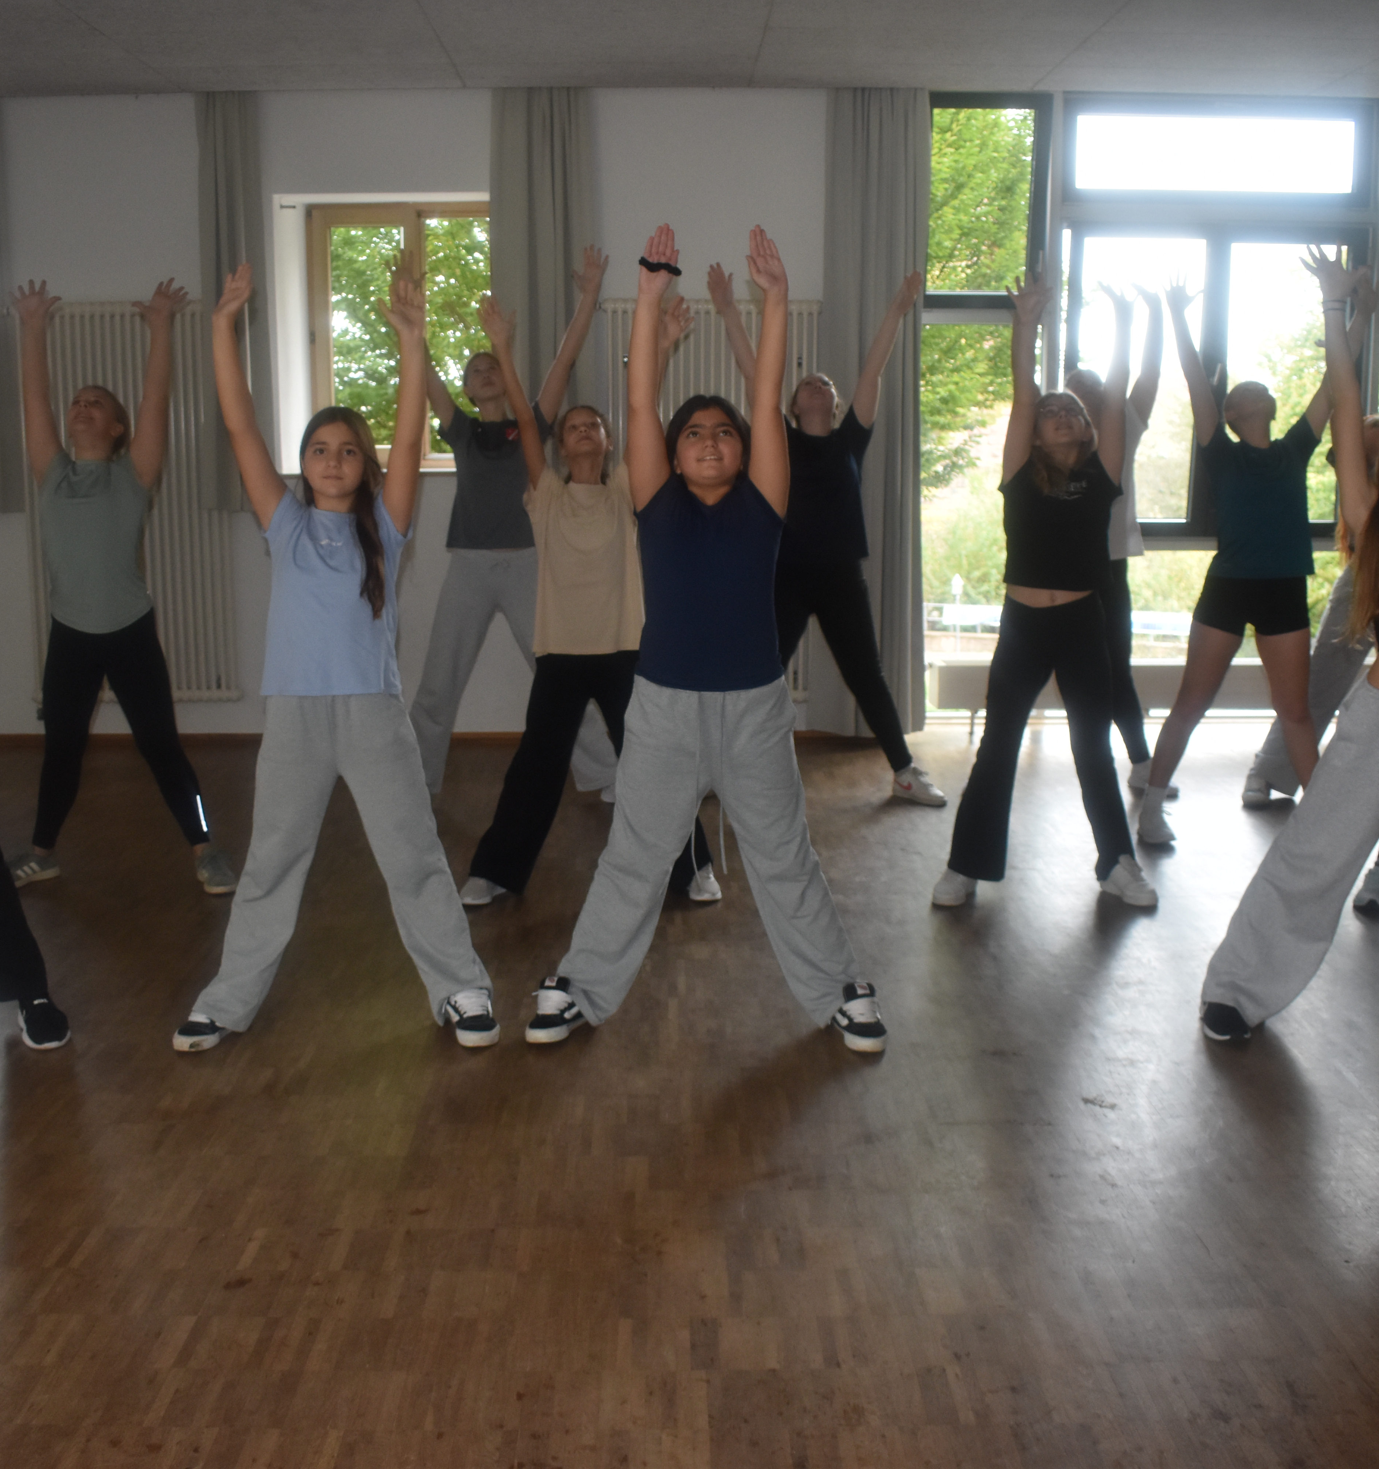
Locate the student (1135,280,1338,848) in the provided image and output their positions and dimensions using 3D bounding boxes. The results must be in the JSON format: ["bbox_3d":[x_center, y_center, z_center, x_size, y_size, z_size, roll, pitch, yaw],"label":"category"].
[{"bbox_3d":[2.068,-0.644,6.070,0.782,2.040,0.420,0,9,0],"label":"student"}]

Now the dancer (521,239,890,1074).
[{"bbox_3d":[0.041,-0.218,3.866,0.876,1.881,0.420,0,9,0],"label":"dancer"}]

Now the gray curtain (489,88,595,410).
[{"bbox_3d":[-0.638,-1.903,7.288,0.451,1.802,0.130,0,10,-1],"label":"gray curtain"}]

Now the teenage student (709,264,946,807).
[{"bbox_3d":[0.538,-0.774,6.452,0.923,2.067,0.458,0,10,-1],"label":"teenage student"}]

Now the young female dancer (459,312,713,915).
[{"bbox_3d":[-0.331,-0.408,5.149,0.825,1.854,0.400,0,9,-2],"label":"young female dancer"}]

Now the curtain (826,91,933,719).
[{"bbox_3d":[0.826,-1.398,7.401,0.480,2.841,0.140,0,10,-1],"label":"curtain"}]

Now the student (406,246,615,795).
[{"bbox_3d":[-0.698,-0.820,6.507,0.833,2.139,0.448,0,10,-1],"label":"student"}]

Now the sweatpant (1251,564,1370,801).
[{"bbox_3d":[2.817,-0.245,6.782,0.985,1.004,0.330,2,9,12],"label":"sweatpant"}]

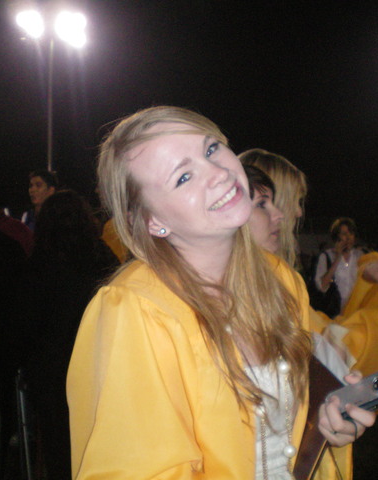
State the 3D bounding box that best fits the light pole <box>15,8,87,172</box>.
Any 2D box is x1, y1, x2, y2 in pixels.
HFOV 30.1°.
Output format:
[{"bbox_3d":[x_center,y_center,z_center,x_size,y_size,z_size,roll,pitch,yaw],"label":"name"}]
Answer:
[{"bbox_3d":[-8.955,-5.837,45.269,4.200,17.650,0.900,0,-2,-10],"label":"light pole"}]

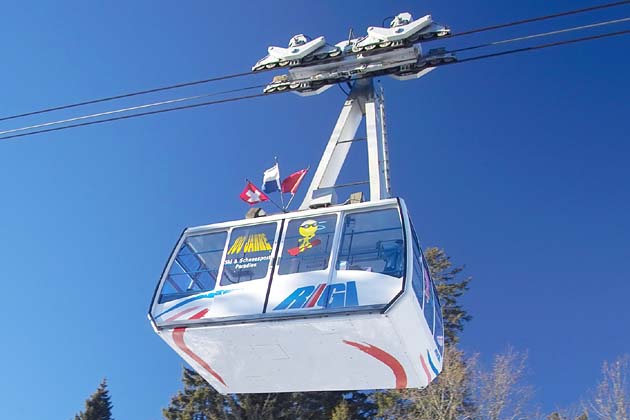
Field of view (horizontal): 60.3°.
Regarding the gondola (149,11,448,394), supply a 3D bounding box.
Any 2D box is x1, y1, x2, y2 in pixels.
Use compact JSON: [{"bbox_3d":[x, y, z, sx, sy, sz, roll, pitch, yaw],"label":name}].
[{"bbox_3d":[0.402,-1.073,13.263,5.978,10.192,2.773,-9,-44,20],"label":"gondola"}]

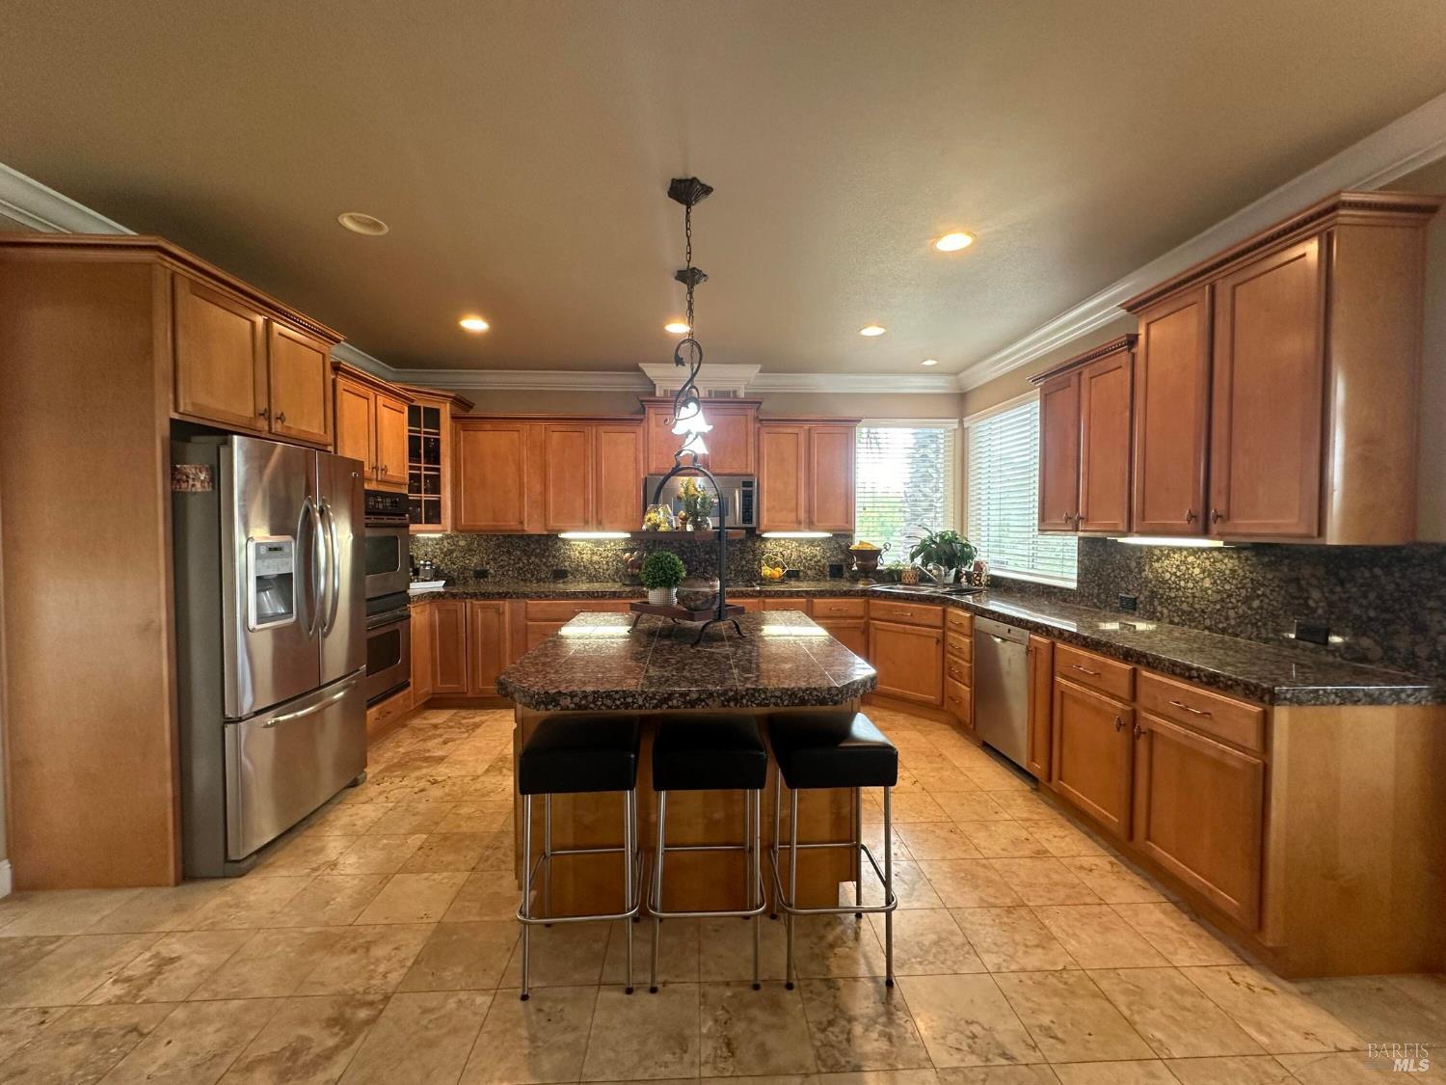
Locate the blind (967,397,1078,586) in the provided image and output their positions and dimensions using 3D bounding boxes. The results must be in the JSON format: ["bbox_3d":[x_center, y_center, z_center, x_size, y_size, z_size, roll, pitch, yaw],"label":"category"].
[{"bbox_3d":[2.161,-0.372,4.318,0.070,1.250,1.470,0,1,-2],"label":"blind"}]

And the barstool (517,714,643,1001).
[{"bbox_3d":[-0.439,0.980,1.906,0.350,0.772,0.370,0,2,-4],"label":"barstool"}]

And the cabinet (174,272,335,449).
[{"bbox_3d":[-2.461,-0.800,2.770,0.605,0.620,1.025,0,2,-3],"label":"cabinet"}]

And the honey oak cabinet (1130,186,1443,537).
[{"bbox_3d":[2.091,-0.560,2.336,0.370,1.113,0.947,0,2,-3],"label":"honey oak cabinet"}]

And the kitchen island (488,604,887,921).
[{"bbox_3d":[-0.135,0.876,2.561,1.259,0.914,1.580,0,2,-3],"label":"kitchen island"}]

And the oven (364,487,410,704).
[{"bbox_3d":[-2.484,0.328,3.729,0.615,1.320,0.765,0,1,-2],"label":"oven"}]

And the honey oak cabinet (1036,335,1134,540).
[{"bbox_3d":[2.018,-0.500,3.073,0.345,0.912,0.780,0,1,-2],"label":"honey oak cabinet"}]

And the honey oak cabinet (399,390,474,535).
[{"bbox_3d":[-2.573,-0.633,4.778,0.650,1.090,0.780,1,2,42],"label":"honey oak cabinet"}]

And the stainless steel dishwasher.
[{"bbox_3d":[1.874,0.848,3.349,0.600,0.782,0.600,0,2,-3],"label":"stainless steel dishwasher"}]

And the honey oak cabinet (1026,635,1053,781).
[{"bbox_3d":[1.861,0.840,3.016,0.500,0.705,0.205,0,2,-3],"label":"honey oak cabinet"}]

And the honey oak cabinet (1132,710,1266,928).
[{"bbox_3d":[1.902,0.944,2.099,0.500,0.540,0.535,0,2,-3],"label":"honey oak cabinet"}]

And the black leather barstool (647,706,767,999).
[{"bbox_3d":[-0.050,0.978,1.919,0.360,0.740,0.390,0,1,-2],"label":"black leather barstool"}]

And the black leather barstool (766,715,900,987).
[{"bbox_3d":[0.354,0.980,1.934,0.334,0.738,0.370,0,2,-3],"label":"black leather barstool"}]

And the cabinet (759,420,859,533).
[{"bbox_3d":[0.704,-0.554,5.019,0.820,0.931,0.350,0,2,-3],"label":"cabinet"}]

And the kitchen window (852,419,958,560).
[{"bbox_3d":[1.649,-0.438,5.215,0.925,1.295,0.110,0,2,-3],"label":"kitchen window"}]

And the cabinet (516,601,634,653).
[{"bbox_3d":[-1.080,0.837,4.752,0.920,0.845,0.600,0,1,-2],"label":"cabinet"}]

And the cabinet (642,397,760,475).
[{"bbox_3d":[-0.177,-0.853,4.862,0.935,0.615,0.390,0,1,-2],"label":"cabinet"}]

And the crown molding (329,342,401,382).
[{"bbox_3d":[-2.795,-1.386,4.594,0.115,0.135,0.820,0,2,-3],"label":"crown molding"}]

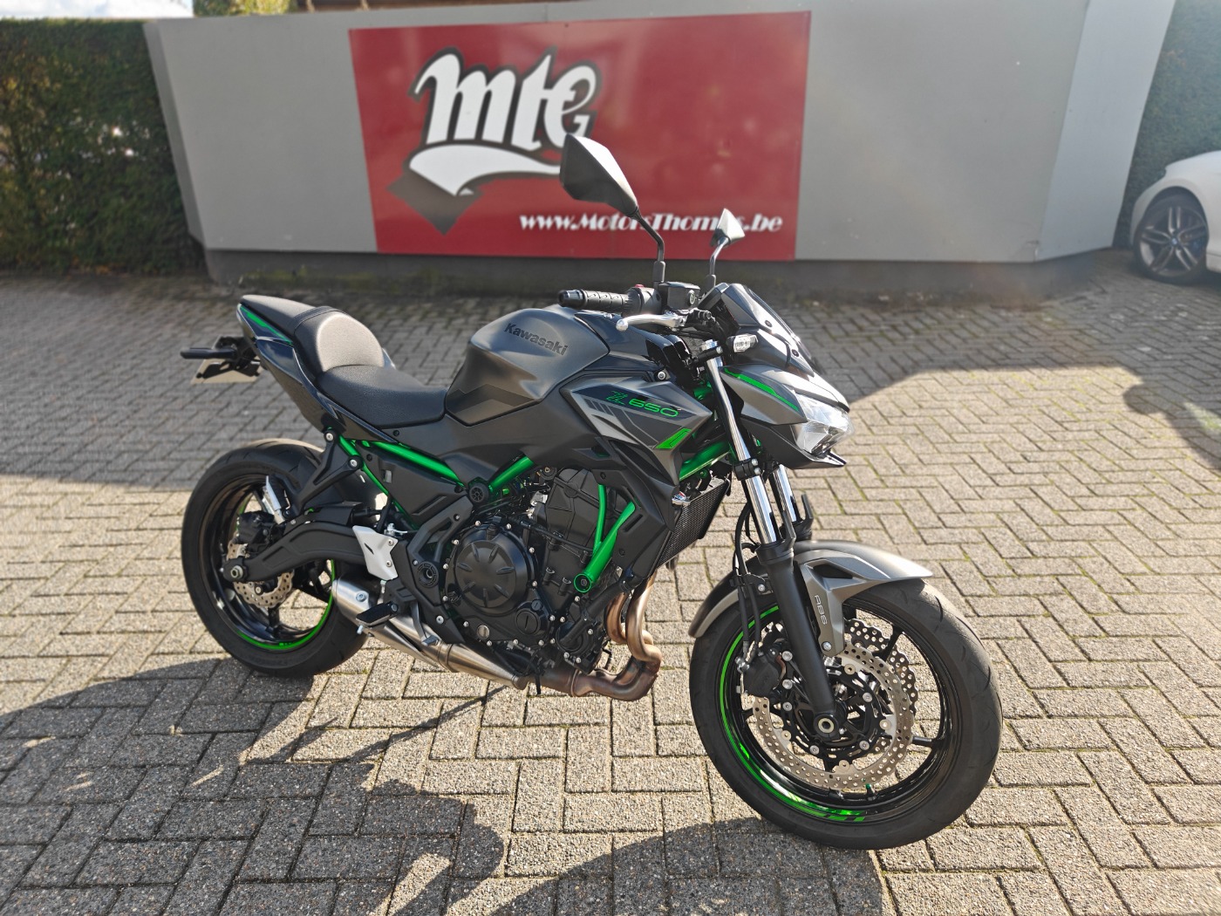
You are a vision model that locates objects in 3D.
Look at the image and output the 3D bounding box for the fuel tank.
[{"bbox_3d":[-0.125,-0.188,1.815,0.380,0.265,0.330,9,12,22],"label":"fuel tank"}]

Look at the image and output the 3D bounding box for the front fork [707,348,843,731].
[{"bbox_3d":[0.344,0.135,1.665,0.120,0.775,0.270,-17,1,23],"label":"front fork"}]

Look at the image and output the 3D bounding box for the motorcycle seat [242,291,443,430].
[{"bbox_3d":[-0.610,-0.234,2.015,0.700,0.240,0.280,9,12,22],"label":"motorcycle seat"}]

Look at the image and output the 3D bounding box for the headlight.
[{"bbox_3d":[0.401,-0.068,1.613,0.110,0.120,0.190,9,11,20],"label":"headlight"}]

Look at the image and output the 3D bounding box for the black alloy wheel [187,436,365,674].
[{"bbox_3d":[-0.847,0.256,2.192,0.624,0.624,0.160,9,12,22],"label":"black alloy wheel"}]

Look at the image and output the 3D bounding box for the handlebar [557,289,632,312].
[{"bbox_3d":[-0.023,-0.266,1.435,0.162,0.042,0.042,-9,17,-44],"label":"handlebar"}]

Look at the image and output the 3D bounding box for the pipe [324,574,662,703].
[{"bbox_3d":[-0.247,0.348,1.906,0.760,0.308,0.320,9,12,22],"label":"pipe"}]

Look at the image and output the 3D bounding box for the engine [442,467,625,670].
[{"bbox_3d":[-0.119,0.206,1.868,0.370,0.415,0.390,9,12,22],"label":"engine"}]

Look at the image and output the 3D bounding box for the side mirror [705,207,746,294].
[{"bbox_3d":[0.262,-0.470,1.956,0.085,0.215,0.300,6,10,5],"label":"side mirror"}]

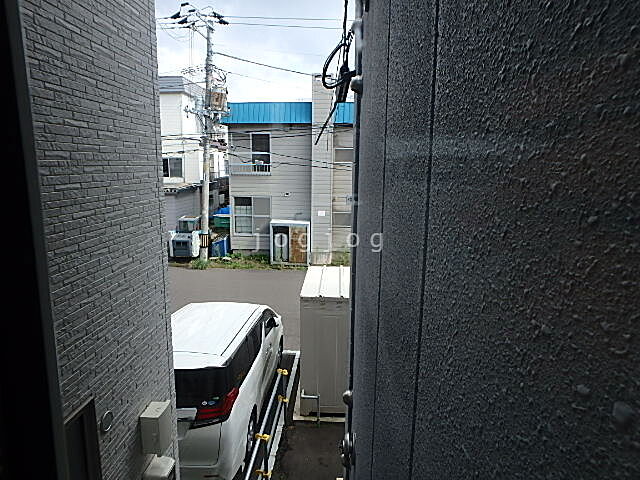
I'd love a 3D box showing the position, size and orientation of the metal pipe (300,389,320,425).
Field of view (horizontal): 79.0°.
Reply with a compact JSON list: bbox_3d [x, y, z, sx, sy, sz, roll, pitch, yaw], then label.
[{"bbox_3d":[-0.140,2.658,6.205,0.314,0.606,0.070,1,10,4],"label":"metal pipe"}]

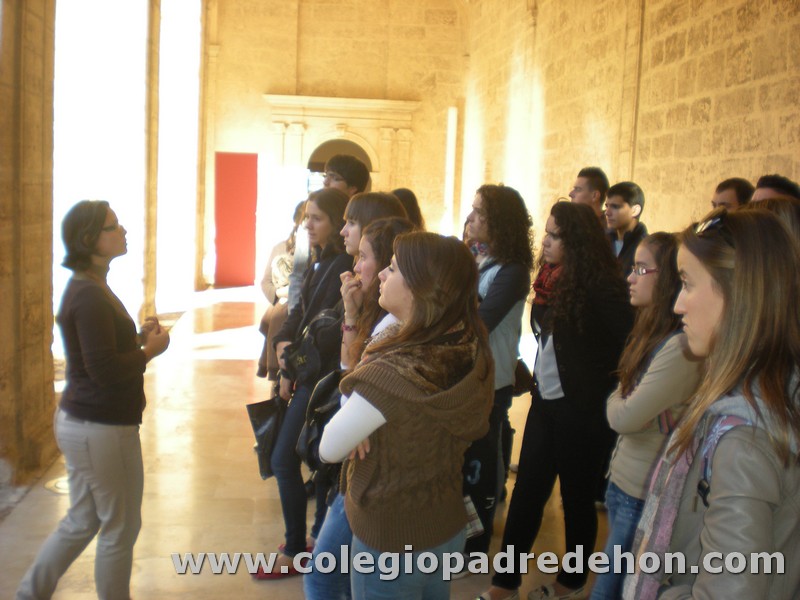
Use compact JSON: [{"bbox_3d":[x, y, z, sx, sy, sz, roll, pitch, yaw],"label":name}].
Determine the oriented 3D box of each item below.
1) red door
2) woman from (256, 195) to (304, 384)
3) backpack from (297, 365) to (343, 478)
[{"bbox_3d":[-2.812,-1.356,15.089,0.730,2.305,0.080,1,6,-7],"label":"red door"},{"bbox_3d":[-0.622,0.184,5.360,0.500,1.573,0.360,3,7,9],"label":"woman"},{"bbox_3d":[-0.256,0.405,2.900,0.180,0.380,0.300,-1,7,-21],"label":"backpack"}]

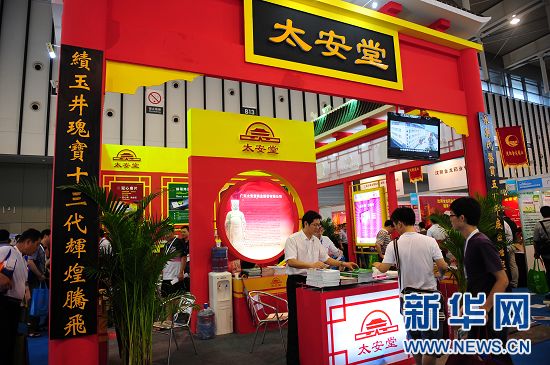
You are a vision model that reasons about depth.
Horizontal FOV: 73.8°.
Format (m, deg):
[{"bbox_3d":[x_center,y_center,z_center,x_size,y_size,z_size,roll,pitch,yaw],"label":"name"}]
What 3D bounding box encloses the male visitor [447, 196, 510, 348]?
[{"bbox_3d":[1.463,0.957,2.506,0.460,1.740,0.500,-7,-9,31],"label":"male visitor"}]

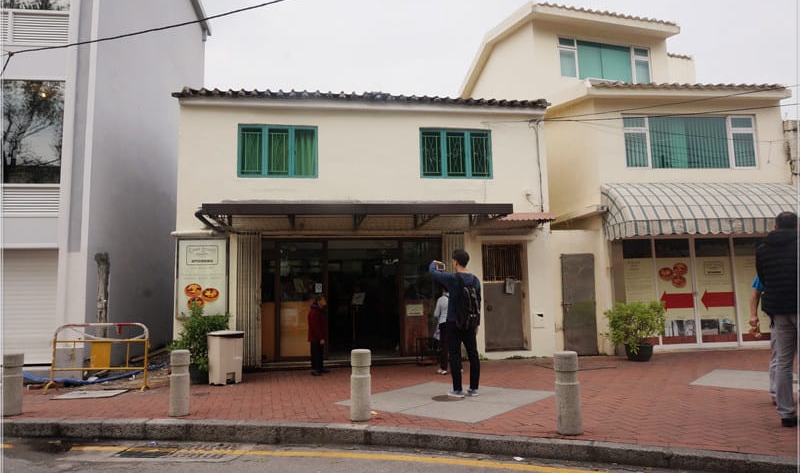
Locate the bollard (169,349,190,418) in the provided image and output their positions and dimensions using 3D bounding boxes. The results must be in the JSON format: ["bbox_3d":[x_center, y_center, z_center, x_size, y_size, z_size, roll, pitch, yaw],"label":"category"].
[{"bbox_3d":[-2.474,1.643,5.996,0.210,0.700,0.210,-1,-7,0],"label":"bollard"}]

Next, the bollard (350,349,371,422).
[{"bbox_3d":[-0.413,1.538,5.536,0.210,0.700,0.210,-1,-7,0],"label":"bollard"}]

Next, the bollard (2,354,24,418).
[{"bbox_3d":[-4.515,1.721,6.231,0.210,0.700,0.210,-1,-7,0],"label":"bollard"}]

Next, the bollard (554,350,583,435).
[{"bbox_3d":[1.512,1.406,4.818,0.210,0.700,0.210,-1,-7,0],"label":"bollard"}]

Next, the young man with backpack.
[{"bbox_3d":[0.698,1.100,6.698,0.560,1.780,0.600,4,-8,-38],"label":"young man with backpack"}]

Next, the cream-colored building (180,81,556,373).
[{"bbox_3d":[-0.989,0.169,12.724,7.150,5.100,6.800,0,-7,-9],"label":"cream-colored building"}]

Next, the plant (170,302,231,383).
[{"bbox_3d":[-3.114,1.659,8.385,0.900,1.250,0.850,-1,-7,0],"label":"plant"}]

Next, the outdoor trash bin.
[{"bbox_3d":[-2.678,1.870,8.260,0.400,0.780,0.380,5,-9,-42],"label":"outdoor trash bin"}]

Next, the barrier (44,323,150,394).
[{"bbox_3d":[-4.400,1.757,7.780,1.450,0.980,0.350,-1,-7,0],"label":"barrier"}]

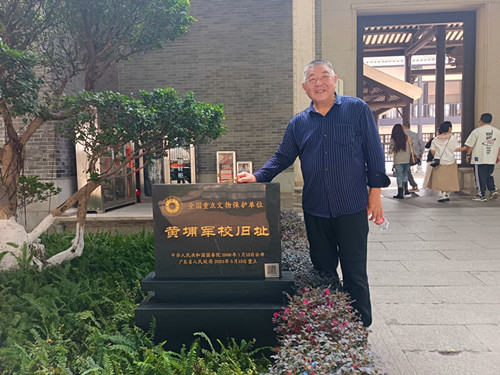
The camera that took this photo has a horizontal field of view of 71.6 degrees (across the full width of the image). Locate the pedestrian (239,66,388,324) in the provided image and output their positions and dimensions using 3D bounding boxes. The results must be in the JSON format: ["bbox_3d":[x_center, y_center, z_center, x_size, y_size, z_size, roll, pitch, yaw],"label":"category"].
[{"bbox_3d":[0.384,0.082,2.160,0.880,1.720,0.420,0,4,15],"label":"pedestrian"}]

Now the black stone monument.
[{"bbox_3d":[-0.184,0.485,2.190,0.960,1.000,0.300,-1,4,3],"label":"black stone monument"}]

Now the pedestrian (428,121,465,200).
[{"bbox_3d":[3.854,-0.499,6.800,0.660,1.600,0.450,-1,4,-2],"label":"pedestrian"}]

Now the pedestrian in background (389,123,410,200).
[{"bbox_3d":[3.128,-0.550,7.250,0.460,1.580,0.340,-2,4,-7],"label":"pedestrian in background"}]

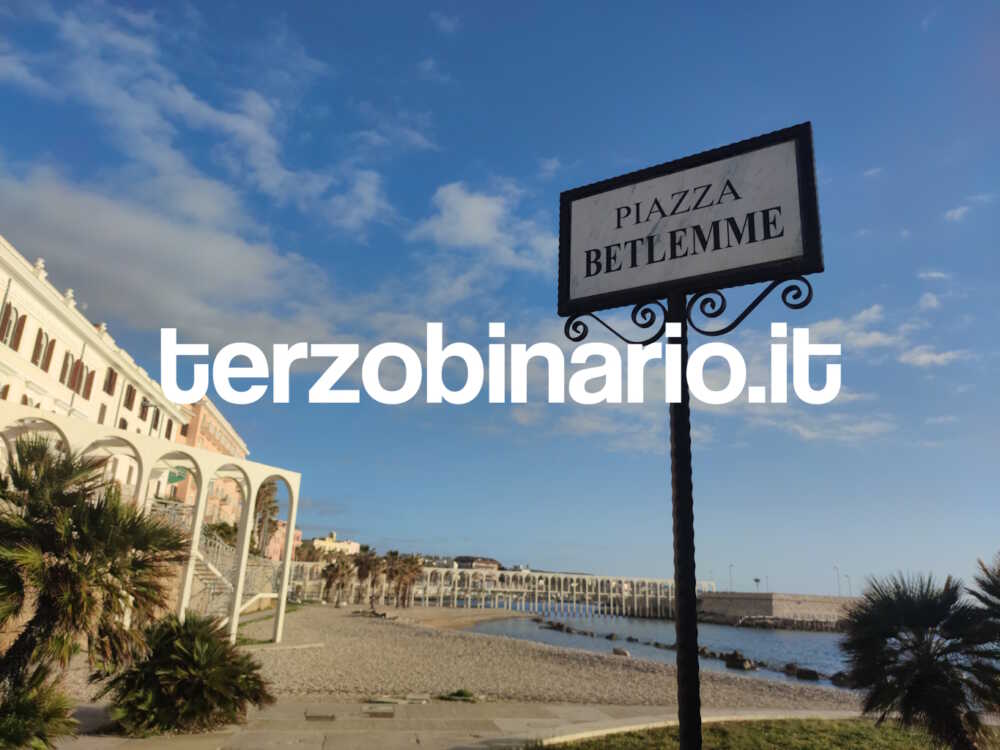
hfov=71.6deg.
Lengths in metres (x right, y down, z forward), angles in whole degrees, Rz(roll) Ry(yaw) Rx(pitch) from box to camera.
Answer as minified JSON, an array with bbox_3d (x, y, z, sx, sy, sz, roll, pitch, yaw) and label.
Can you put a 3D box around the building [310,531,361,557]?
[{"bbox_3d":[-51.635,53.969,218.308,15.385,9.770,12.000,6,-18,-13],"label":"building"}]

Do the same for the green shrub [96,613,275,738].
[{"bbox_3d":[-3.646,3.431,8.059,1.920,1.250,1.850,2,-17,0],"label":"green shrub"}]

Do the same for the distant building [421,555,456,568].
[{"bbox_3d":[-24.361,73.079,270.255,13.235,6.016,11.000,4,-17,-5],"label":"distant building"}]

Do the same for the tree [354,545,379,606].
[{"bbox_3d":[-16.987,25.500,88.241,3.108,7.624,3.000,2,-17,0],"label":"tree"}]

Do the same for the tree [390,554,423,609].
[{"bbox_3d":[-11.269,24.626,82.678,3.970,6.180,3.970,4,-16,-6],"label":"tree"}]

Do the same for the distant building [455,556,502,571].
[{"bbox_3d":[-8.763,74.018,270.128,17.908,6.386,13.000,4,-17,-5],"label":"distant building"}]

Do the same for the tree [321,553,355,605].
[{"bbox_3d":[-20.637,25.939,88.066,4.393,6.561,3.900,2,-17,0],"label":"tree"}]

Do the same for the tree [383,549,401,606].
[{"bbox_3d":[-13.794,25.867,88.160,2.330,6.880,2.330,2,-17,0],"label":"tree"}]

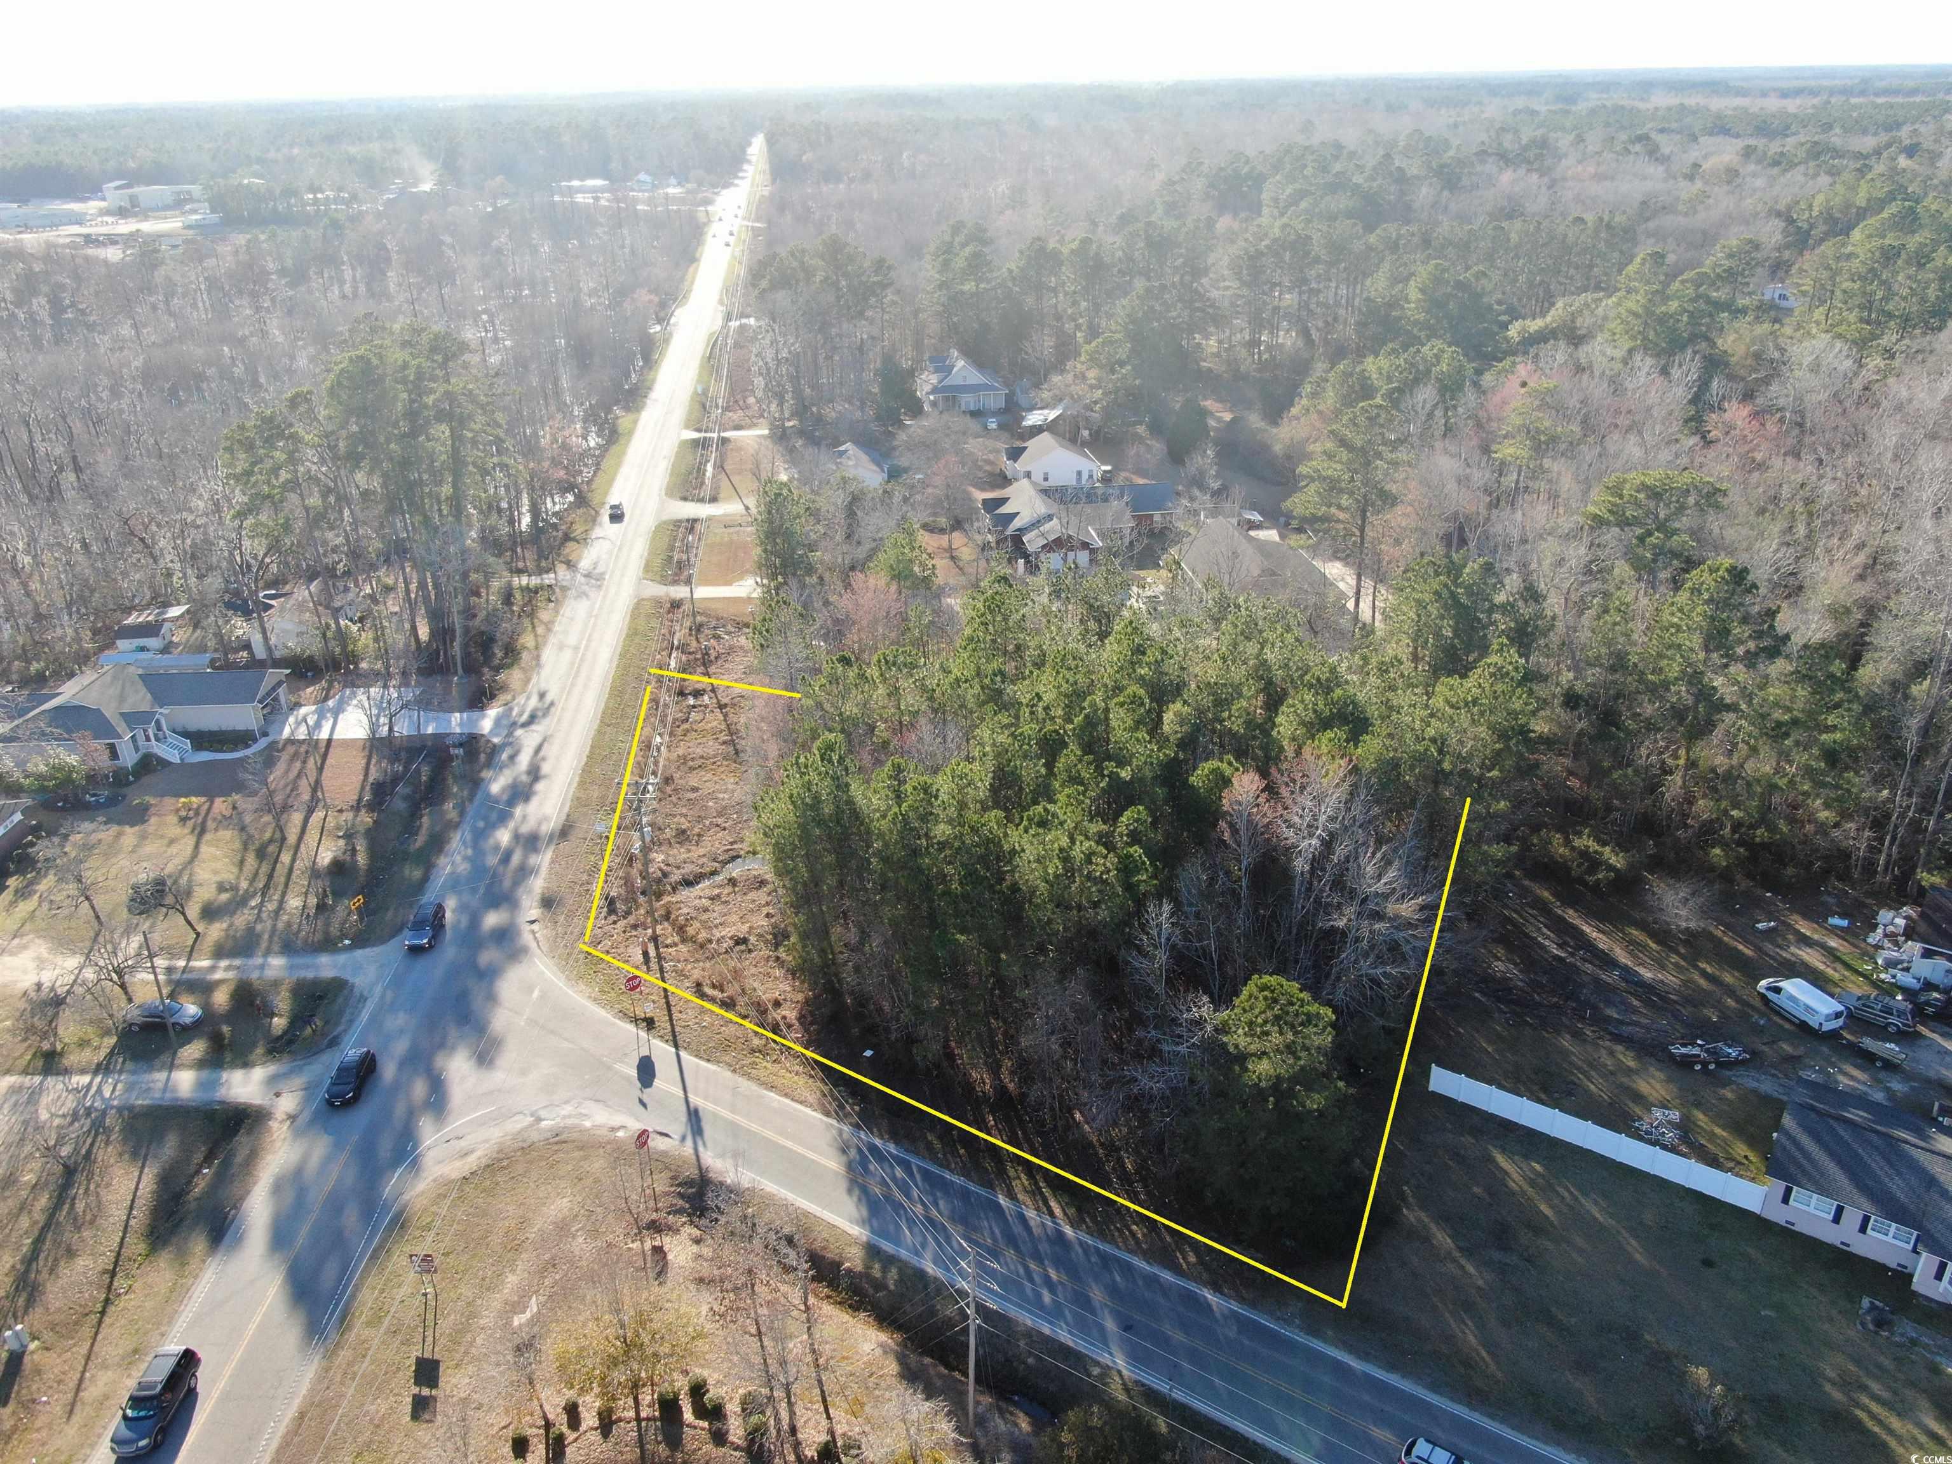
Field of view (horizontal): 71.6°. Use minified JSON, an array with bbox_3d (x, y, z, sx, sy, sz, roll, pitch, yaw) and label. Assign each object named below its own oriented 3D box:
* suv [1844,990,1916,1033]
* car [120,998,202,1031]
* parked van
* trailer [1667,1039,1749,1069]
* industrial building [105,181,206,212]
[{"bbox_3d":[59.895,18.352,89.800,4.500,1.720,1.760,19,33,36],"label":"suv"},{"bbox_3d":[-55.790,19.512,92.961,4.720,1.450,1.800,-1,26,1],"label":"car"},{"bbox_3d":[55.082,17.972,90.602,1.880,1.900,4.900,-11,27,-19],"label":"parked van"},{"bbox_3d":[46.780,20.508,86.573,4.600,1.150,2.100,0,26,3],"label":"trailer"},{"bbox_3d":[-478.649,-312.885,789.524,47.000,13.200,32.000,-13,28,-22],"label":"industrial building"}]

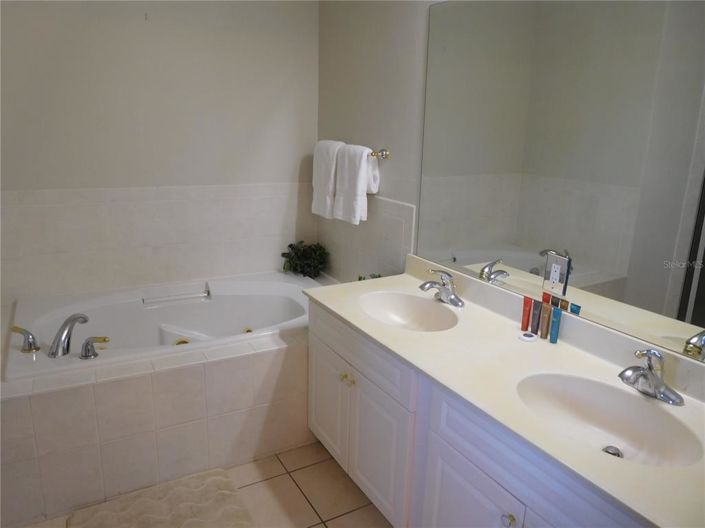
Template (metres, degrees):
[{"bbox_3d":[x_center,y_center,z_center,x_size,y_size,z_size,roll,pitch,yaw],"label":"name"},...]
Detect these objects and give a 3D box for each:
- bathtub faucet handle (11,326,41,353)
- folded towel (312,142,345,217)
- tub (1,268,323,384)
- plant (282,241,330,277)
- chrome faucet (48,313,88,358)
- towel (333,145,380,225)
[{"bbox_3d":[-1.361,0.311,2.106,0.121,0.097,0.064,3,14,8],"label":"bathtub faucet handle"},{"bbox_3d":[-0.115,-0.508,3.077,0.136,0.441,0.301,-6,16,-28],"label":"folded towel"},{"bbox_3d":[-0.854,0.454,2.772,1.630,0.485,0.980,-6,16,-28],"label":"tub"},{"bbox_3d":[-0.309,-0.029,3.351,0.262,0.228,0.257,-6,16,-28],"label":"plant"},{"bbox_3d":[-1.184,0.290,2.138,0.063,0.133,0.208,4,14,10],"label":"chrome faucet"},{"bbox_3d":[0.022,-0.445,2.830,0.136,0.417,0.291,-6,16,-28],"label":"towel"}]

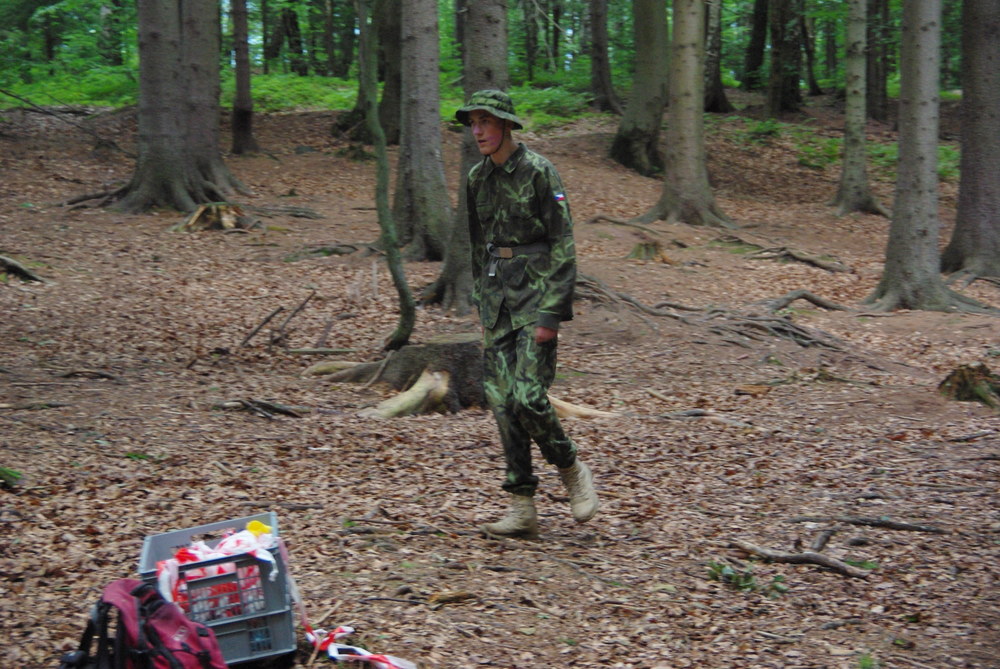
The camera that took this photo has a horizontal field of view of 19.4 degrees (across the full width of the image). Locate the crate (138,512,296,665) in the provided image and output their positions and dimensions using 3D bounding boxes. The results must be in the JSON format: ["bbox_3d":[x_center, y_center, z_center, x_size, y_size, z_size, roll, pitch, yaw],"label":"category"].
[{"bbox_3d":[-0.834,0.762,8.680,0.400,0.300,0.600,-10,7,-4],"label":"crate"}]

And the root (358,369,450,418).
[{"bbox_3d":[-0.540,0.333,16.500,0.560,0.250,0.300,2,4,27],"label":"root"}]

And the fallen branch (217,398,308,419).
[{"bbox_3d":[-1.345,0.416,16.400,0.530,0.090,0.280,2,4,24],"label":"fallen branch"}]

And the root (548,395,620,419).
[{"bbox_3d":[0.472,0.407,16.500,0.460,0.130,0.220,2,4,20],"label":"root"}]

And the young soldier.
[{"bbox_3d":[0.111,-0.085,11.750,0.480,1.780,0.540,3,5,43],"label":"young soldier"}]

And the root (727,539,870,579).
[{"bbox_3d":[1.118,0.836,10.900,0.620,0.080,0.140,3,4,37],"label":"root"}]

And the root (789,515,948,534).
[{"bbox_3d":[1.515,0.781,12.000,0.730,0.050,0.100,2,4,25],"label":"root"}]

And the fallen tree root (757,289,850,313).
[{"bbox_3d":[2.599,-0.283,25.000,0.810,0.170,0.220,1,3,9],"label":"fallen tree root"}]

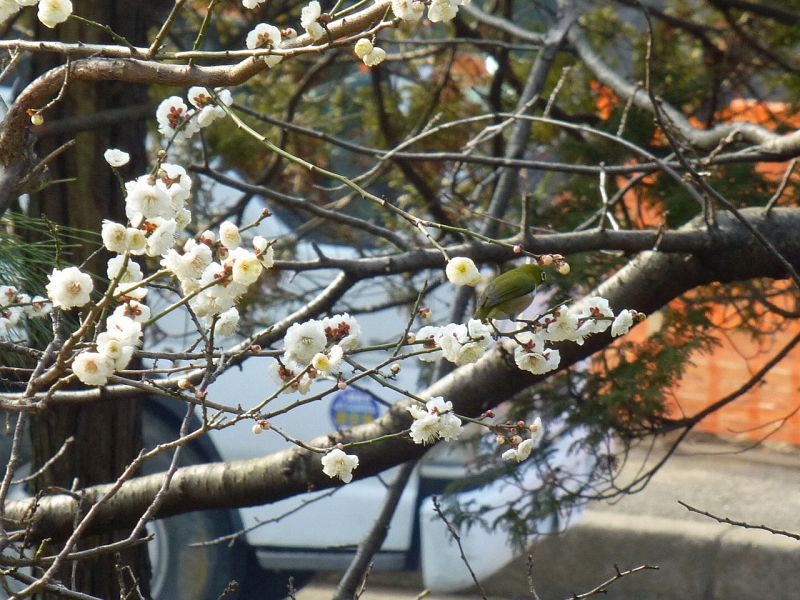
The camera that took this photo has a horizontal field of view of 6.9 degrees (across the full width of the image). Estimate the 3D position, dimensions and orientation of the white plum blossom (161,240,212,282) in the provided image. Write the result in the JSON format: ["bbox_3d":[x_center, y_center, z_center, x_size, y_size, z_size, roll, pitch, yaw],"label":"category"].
[{"bbox_3d":[-0.141,-0.025,4.400,0.036,0.028,0.022,-1,6,-24],"label":"white plum blossom"}]

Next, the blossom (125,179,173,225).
[{"bbox_3d":[-0.186,-0.073,4.950,0.034,0.034,0.019,0,25,-3],"label":"blossom"}]

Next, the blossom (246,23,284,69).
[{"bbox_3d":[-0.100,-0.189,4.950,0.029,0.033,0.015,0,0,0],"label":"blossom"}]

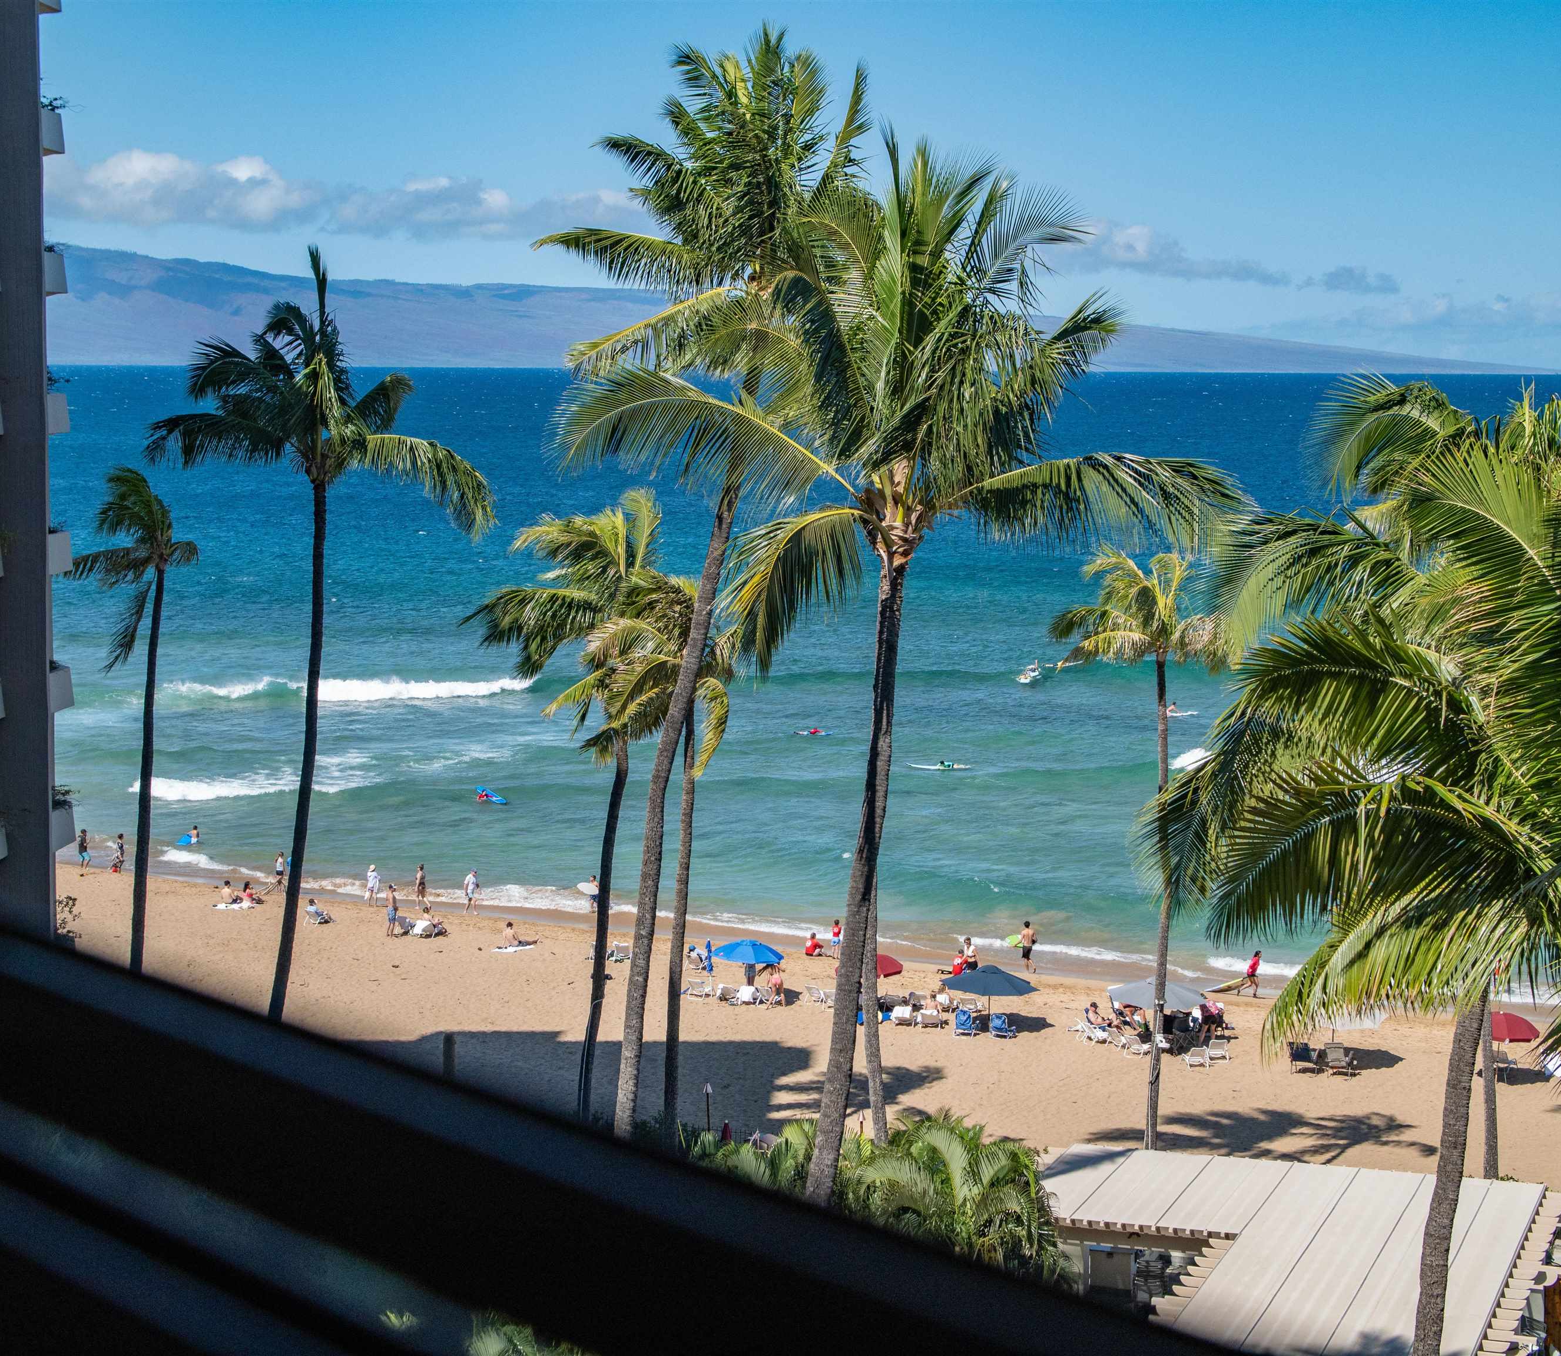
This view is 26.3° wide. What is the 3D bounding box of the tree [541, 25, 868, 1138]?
[{"bbox_3d":[-1.381,0.546,59.314,5.703,23.955,5.800,0,5,0],"label":"tree"}]

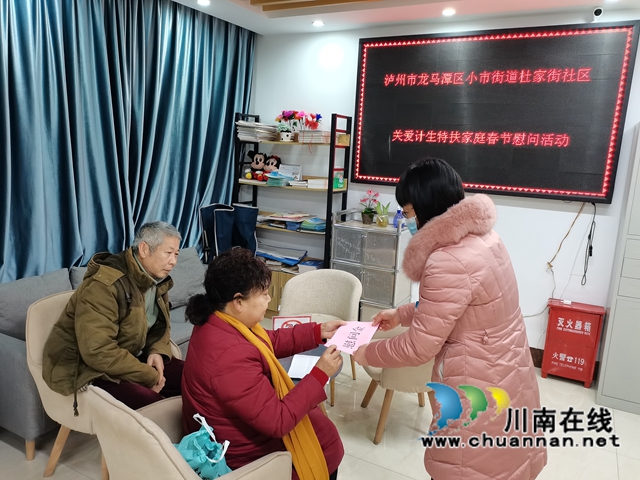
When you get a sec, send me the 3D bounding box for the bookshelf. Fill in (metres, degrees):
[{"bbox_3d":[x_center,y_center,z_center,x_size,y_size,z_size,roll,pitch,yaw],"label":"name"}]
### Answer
[{"bbox_3d":[-0.259,-0.155,4.208,0.930,1.810,0.320,8,13,26],"label":"bookshelf"}]

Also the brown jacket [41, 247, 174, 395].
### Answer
[{"bbox_3d":[-0.910,0.349,2.195,0.590,0.660,0.570,8,13,25],"label":"brown jacket"}]

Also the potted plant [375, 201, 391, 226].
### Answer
[{"bbox_3d":[0.498,-0.209,3.815,0.120,0.205,0.110,8,13,26],"label":"potted plant"}]

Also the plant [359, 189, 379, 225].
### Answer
[{"bbox_3d":[0.395,-0.270,3.892,0.155,0.285,0.140,8,13,26],"label":"plant"}]

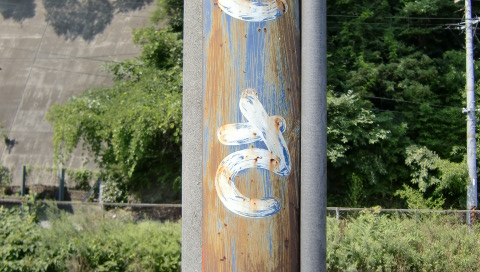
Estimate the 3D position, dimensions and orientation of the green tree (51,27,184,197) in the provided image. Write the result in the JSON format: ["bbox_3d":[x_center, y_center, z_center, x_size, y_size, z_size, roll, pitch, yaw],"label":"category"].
[{"bbox_3d":[-4.100,-0.660,17.800,4.900,6.000,4.200,0,-1,0],"label":"green tree"}]

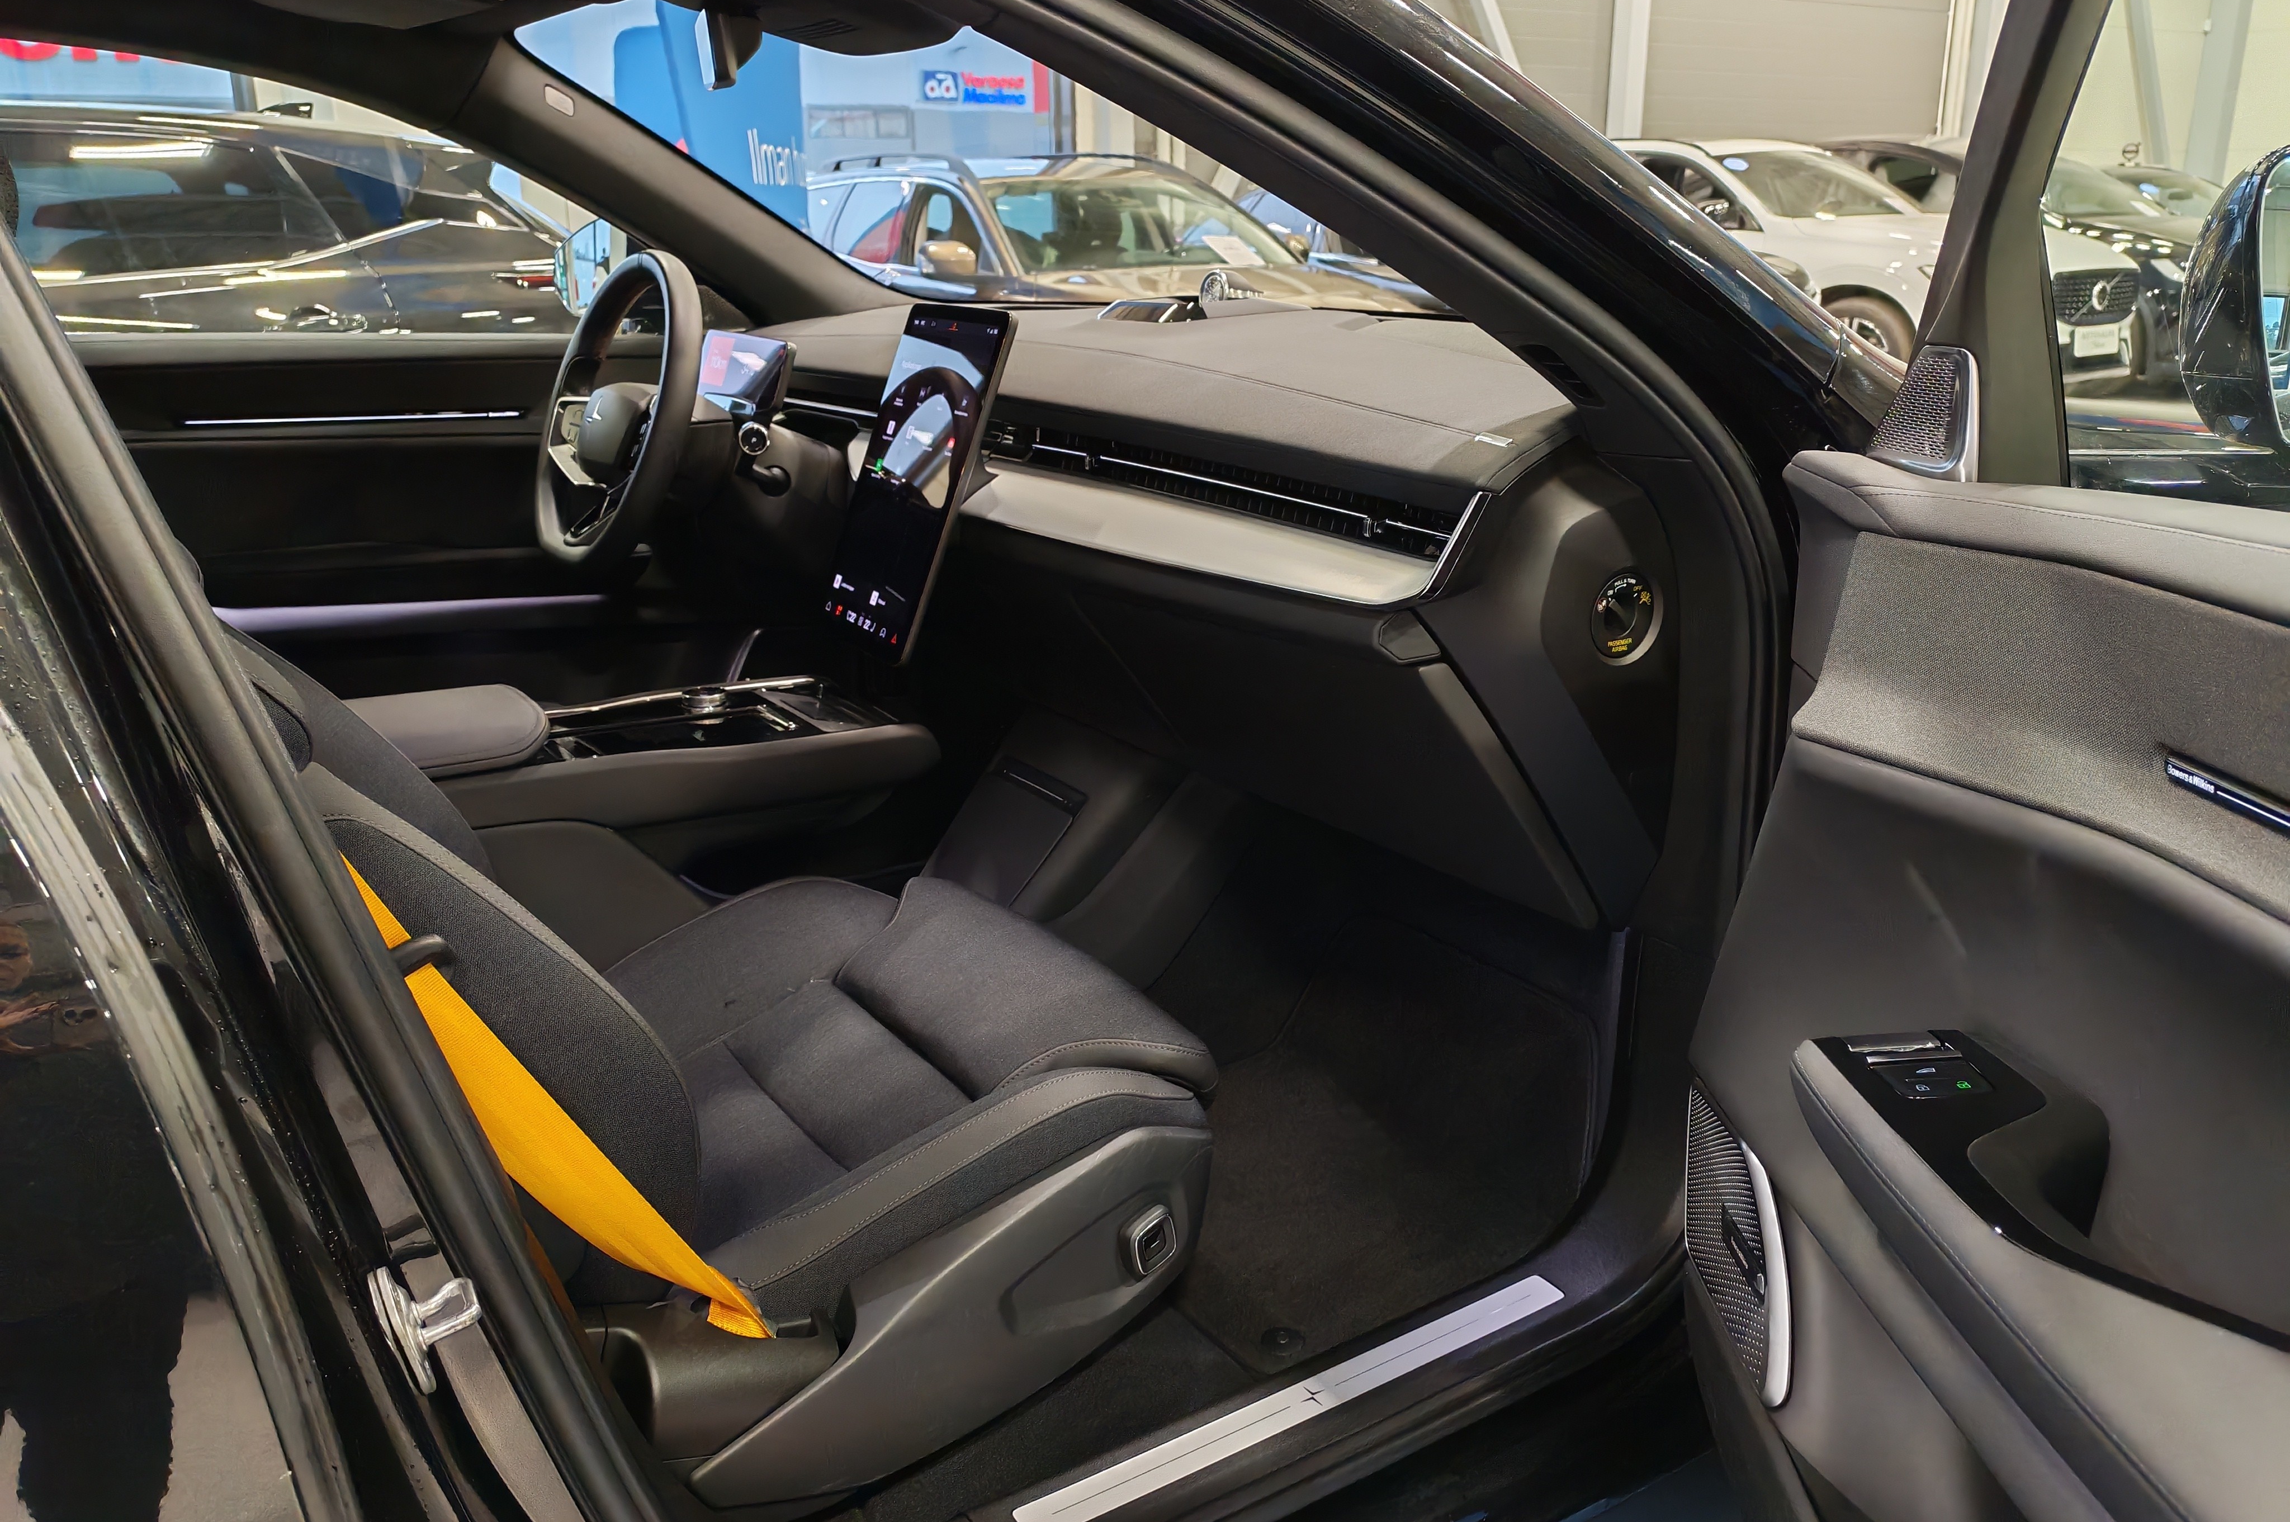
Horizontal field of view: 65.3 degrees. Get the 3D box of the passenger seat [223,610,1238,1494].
[{"bbox_3d":[-0.412,-0.010,1.215,0.820,0.980,0.550,-12,21,-32],"label":"passenger seat"}]

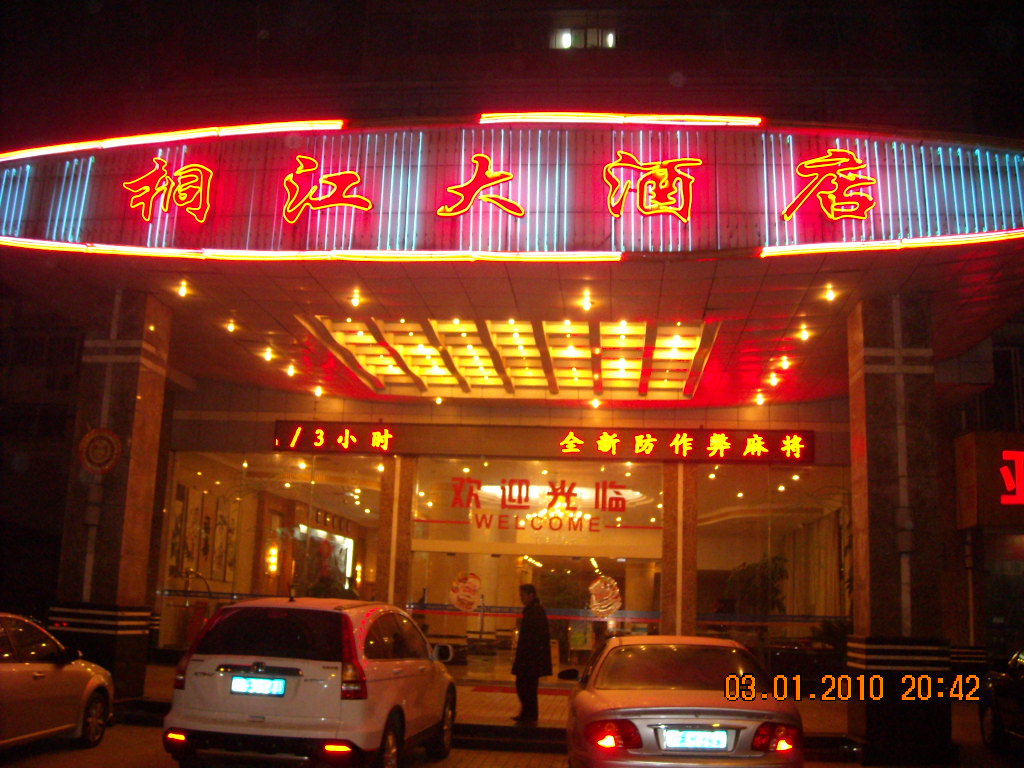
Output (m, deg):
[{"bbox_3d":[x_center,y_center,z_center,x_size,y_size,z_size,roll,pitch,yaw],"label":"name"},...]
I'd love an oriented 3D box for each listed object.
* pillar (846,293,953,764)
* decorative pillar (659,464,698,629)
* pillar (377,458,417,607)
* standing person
[{"bbox_3d":[4.445,1.646,12.092,0.902,5.246,0.876,1,-11,6],"label":"pillar"},{"bbox_3d":[2.885,3.249,17.983,0.634,4.043,0.580,1,-11,6],"label":"decorative pillar"},{"bbox_3d":[-2.055,3.167,18.471,0.599,4.052,0.580,1,-11,6],"label":"pillar"},{"bbox_3d":[0.239,3.263,12.566,0.450,1.648,0.480,4,-11,-10],"label":"standing person"}]

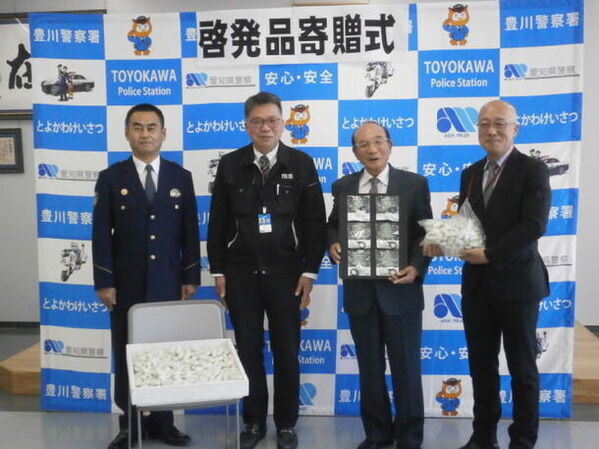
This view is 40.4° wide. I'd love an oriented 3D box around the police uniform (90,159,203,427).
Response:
[{"bbox_3d":[-0.768,0.358,4.071,0.543,1.393,0.306,-1,5,-14],"label":"police uniform"}]

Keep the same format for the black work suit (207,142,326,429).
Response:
[{"bbox_3d":[-0.162,0.311,3.992,0.593,1.423,0.306,0,5,0],"label":"black work suit"}]

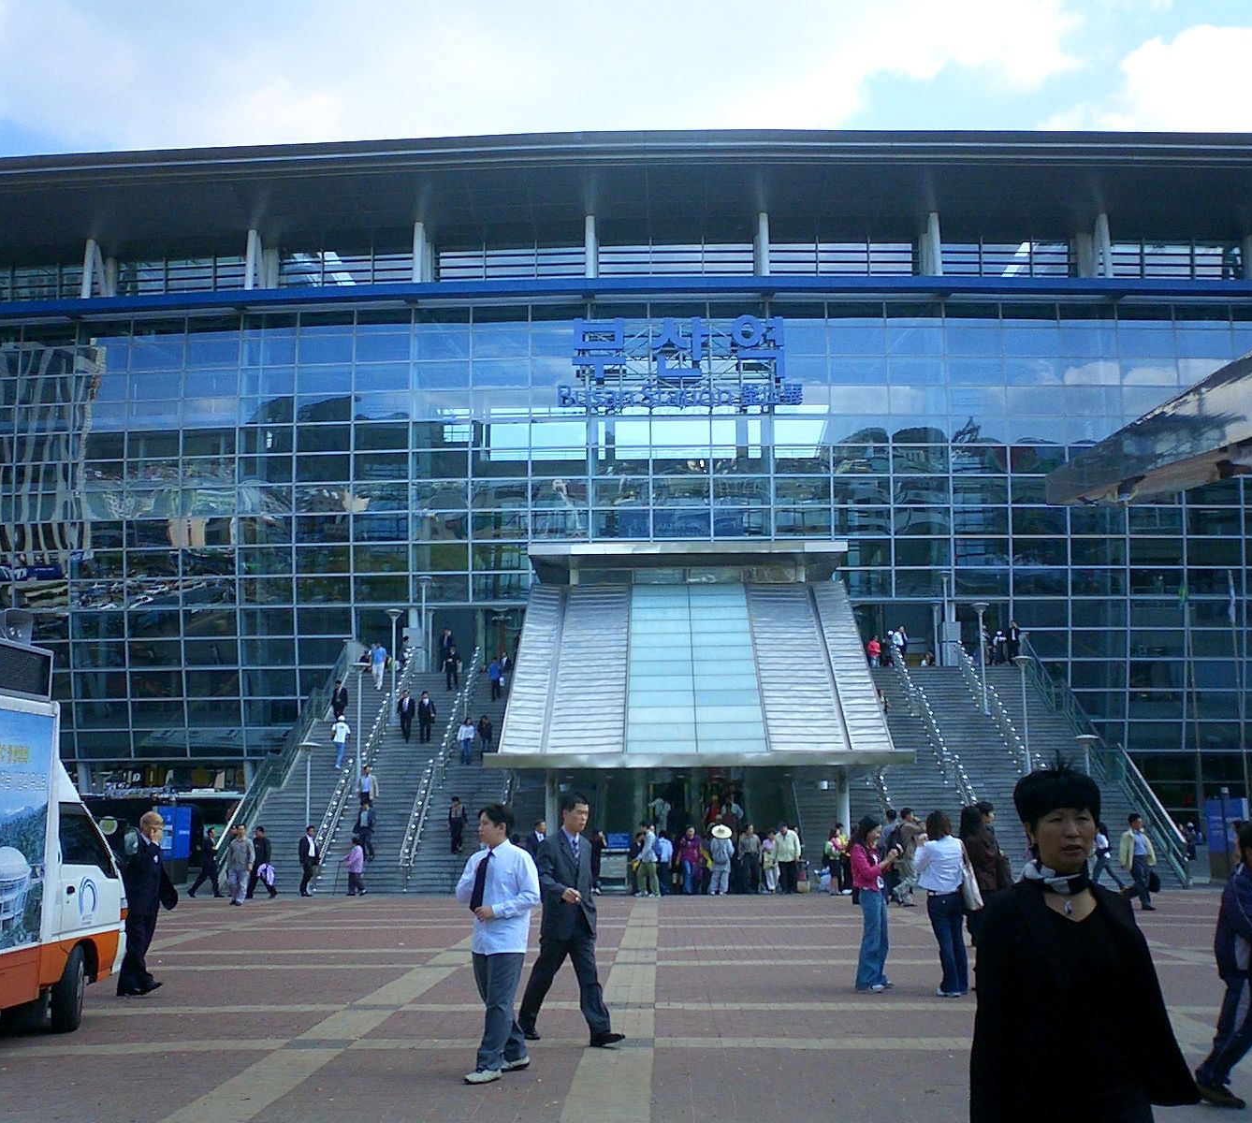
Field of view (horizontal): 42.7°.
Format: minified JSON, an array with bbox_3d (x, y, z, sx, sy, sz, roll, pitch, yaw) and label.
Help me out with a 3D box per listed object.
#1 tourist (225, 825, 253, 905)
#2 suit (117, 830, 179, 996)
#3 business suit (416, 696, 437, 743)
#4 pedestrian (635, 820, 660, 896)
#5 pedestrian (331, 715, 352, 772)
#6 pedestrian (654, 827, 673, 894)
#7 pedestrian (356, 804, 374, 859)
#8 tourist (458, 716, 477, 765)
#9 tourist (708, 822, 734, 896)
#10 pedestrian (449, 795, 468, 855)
[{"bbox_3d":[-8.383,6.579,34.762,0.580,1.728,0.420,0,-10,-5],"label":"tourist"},{"bbox_3d":[-4.613,3.393,15.529,0.560,1.554,0.500,-5,-10,23],"label":"suit"},{"bbox_3d":[-6.076,4.754,48.902,0.520,1.620,0.420,-1,-10,0],"label":"business suit"},{"bbox_3d":[0.519,6.935,37.228,0.580,1.686,0.480,0,-10,-5],"label":"pedestrian"},{"bbox_3d":[-8.380,5.328,47.186,0.520,1.660,0.450,-1,-10,0],"label":"pedestrian"},{"bbox_3d":[0.897,7.187,38.337,0.480,1.550,0.380,-1,-10,3],"label":"pedestrian"},{"bbox_3d":[-6.799,7.035,41.620,0.500,1.500,0.420,0,-10,-3],"label":"pedestrian"},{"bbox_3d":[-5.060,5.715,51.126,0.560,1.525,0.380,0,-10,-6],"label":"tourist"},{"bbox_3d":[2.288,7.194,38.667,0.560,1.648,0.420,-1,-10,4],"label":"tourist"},{"bbox_3d":[-4.414,6.944,42.148,0.500,1.550,0.380,0,-10,-2],"label":"pedestrian"}]

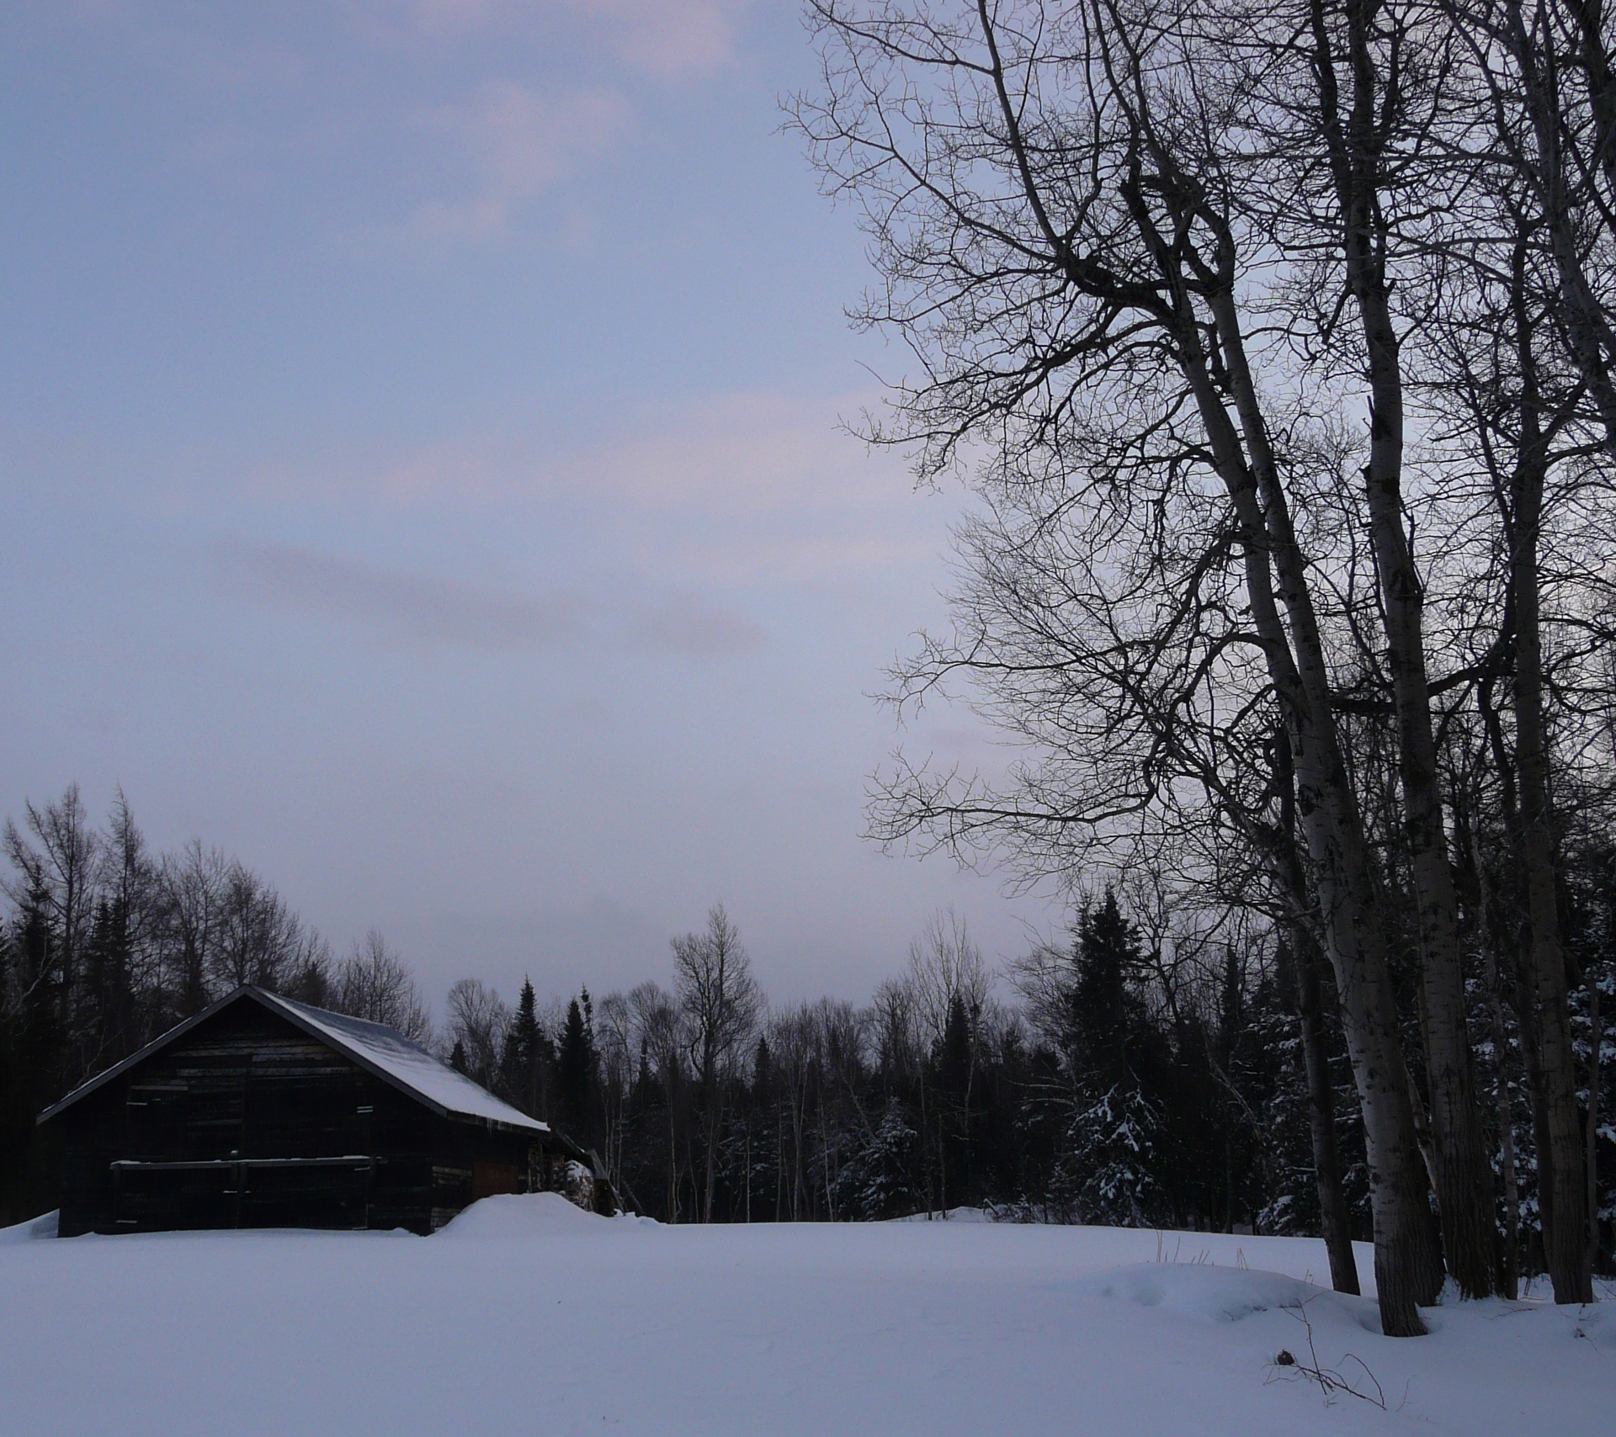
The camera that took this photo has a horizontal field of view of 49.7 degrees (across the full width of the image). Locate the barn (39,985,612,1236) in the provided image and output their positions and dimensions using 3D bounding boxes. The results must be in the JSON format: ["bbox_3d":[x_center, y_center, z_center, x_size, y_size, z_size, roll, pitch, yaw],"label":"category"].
[{"bbox_3d":[-10.653,9.108,39.342,9.121,5.085,9.487,-2,-16,4],"label":"barn"}]

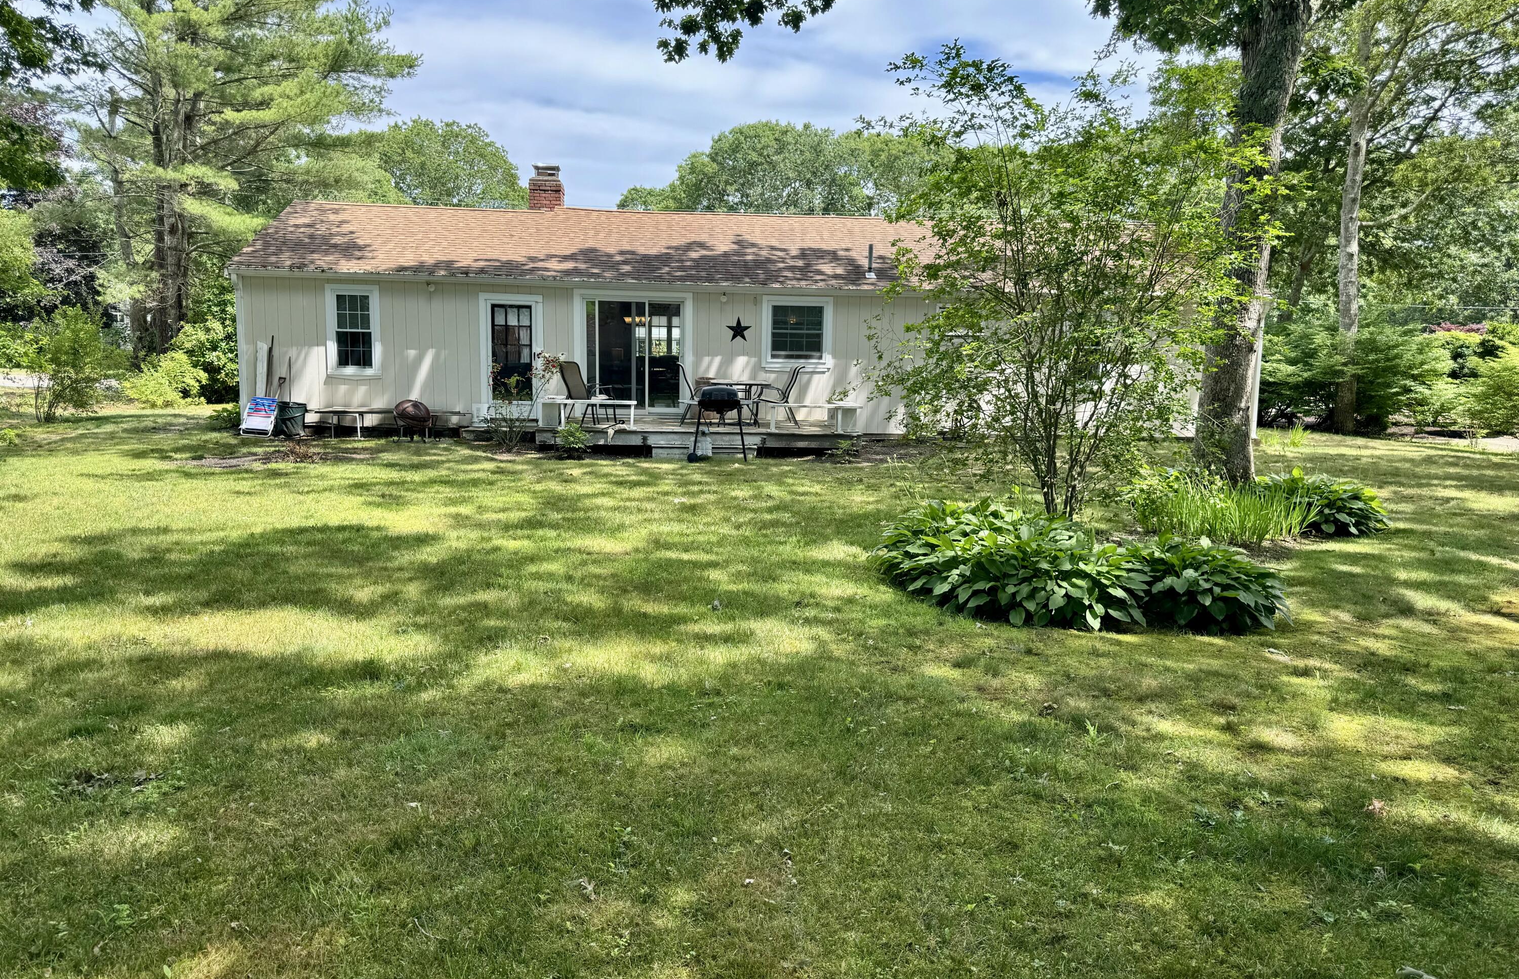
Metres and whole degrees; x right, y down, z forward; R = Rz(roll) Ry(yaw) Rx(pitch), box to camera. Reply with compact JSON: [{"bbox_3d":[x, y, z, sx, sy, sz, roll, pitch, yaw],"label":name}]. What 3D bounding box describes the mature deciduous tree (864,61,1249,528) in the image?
[{"bbox_3d":[2.831,-1.977,9.950,3.500,4.400,3.100,1,7,0],"label":"mature deciduous tree"}]

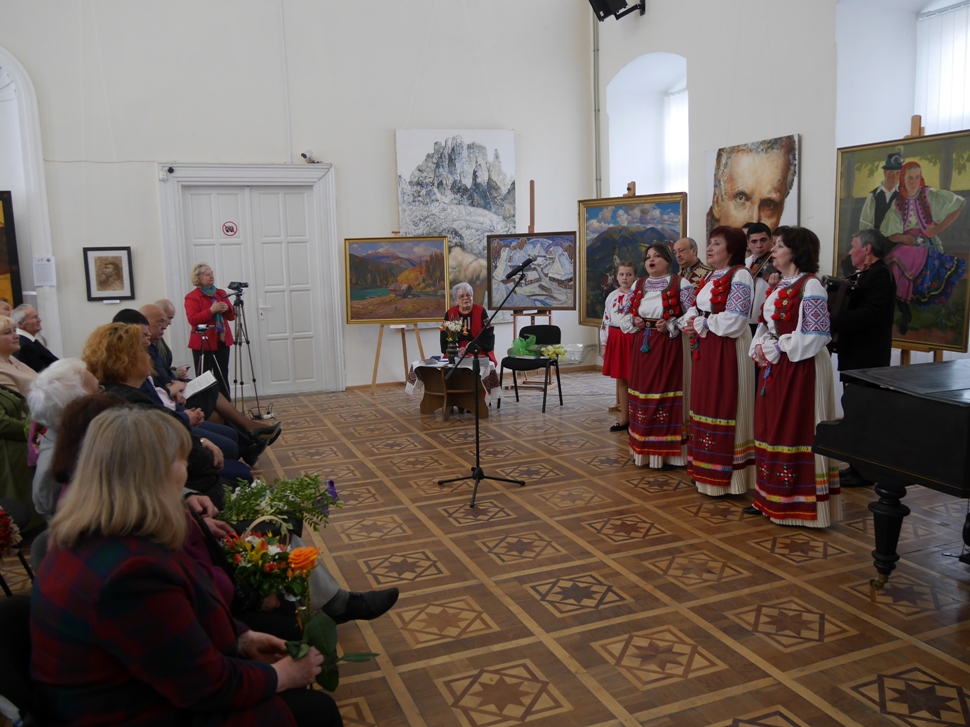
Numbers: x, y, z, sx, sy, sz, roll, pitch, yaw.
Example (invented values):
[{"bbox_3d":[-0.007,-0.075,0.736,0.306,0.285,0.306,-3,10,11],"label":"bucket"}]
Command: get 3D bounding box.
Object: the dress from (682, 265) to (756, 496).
[{"bbox_3d":[1.531,0.086,5.120,0.440,1.428,0.490,-5,9,-26],"label":"dress"}]

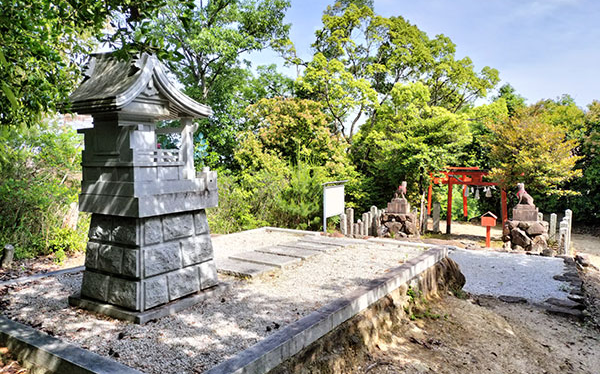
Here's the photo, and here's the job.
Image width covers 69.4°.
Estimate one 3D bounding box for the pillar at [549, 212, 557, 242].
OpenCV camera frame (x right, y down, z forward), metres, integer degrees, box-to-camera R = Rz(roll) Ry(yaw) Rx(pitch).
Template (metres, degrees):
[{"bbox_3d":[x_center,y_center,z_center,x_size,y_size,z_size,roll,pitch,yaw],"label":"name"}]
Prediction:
[{"bbox_3d":[6.410,1.028,11.000,0.150,0.710,0.150,2,4,25],"label":"pillar"}]

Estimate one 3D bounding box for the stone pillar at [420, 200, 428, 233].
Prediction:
[{"bbox_3d":[3.412,0.838,11.900,0.160,0.820,0.160,2,4,25],"label":"stone pillar"}]

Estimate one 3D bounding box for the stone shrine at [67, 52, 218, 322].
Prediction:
[{"bbox_3d":[-1.524,-0.063,4.272,0.980,2.400,1.100,3,5,35],"label":"stone shrine"}]

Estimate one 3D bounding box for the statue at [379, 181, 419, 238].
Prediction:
[{"bbox_3d":[2.592,0.605,11.400,0.900,1.500,0.800,2,3,33],"label":"statue"}]

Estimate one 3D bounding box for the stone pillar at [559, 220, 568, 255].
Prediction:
[{"bbox_3d":[5.827,1.124,9.600,0.150,0.740,0.150,2,4,25],"label":"stone pillar"}]

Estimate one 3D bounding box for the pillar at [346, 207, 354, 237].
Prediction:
[{"bbox_3d":[1.340,0.942,11.500,0.150,0.750,0.150,2,3,33],"label":"pillar"}]

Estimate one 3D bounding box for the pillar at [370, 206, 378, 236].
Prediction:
[{"bbox_3d":[1.885,0.876,11.000,0.160,0.810,0.160,2,4,25],"label":"pillar"}]

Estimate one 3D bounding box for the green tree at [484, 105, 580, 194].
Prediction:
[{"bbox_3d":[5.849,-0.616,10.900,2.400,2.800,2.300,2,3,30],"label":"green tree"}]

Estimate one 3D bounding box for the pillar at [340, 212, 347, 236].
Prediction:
[{"bbox_3d":[1.134,0.991,11.300,0.150,0.600,0.150,2,4,25],"label":"pillar"}]

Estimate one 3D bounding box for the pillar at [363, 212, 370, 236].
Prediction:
[{"bbox_3d":[1.780,1.004,11.600,0.150,0.650,0.150,2,3,33],"label":"pillar"}]

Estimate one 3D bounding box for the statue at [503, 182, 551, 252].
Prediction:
[{"bbox_3d":[5.123,0.701,9.800,0.980,1.580,0.920,2,4,25],"label":"statue"}]

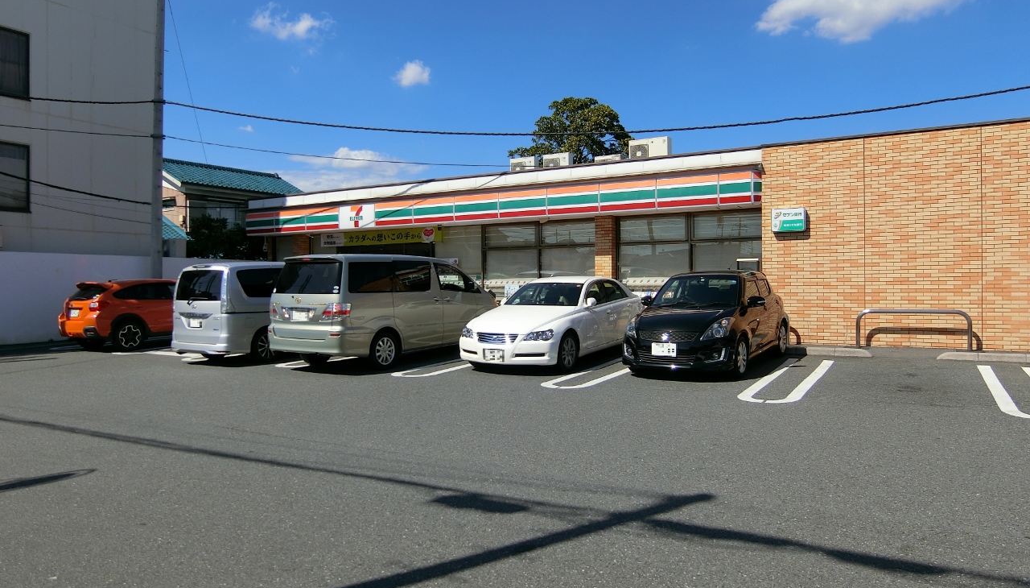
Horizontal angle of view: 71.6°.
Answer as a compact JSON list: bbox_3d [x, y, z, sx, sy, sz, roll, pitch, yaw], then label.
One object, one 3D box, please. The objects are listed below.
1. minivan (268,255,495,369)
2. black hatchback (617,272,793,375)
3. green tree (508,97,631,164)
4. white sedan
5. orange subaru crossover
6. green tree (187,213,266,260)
[{"bbox_3d":[-2.205,0.236,13.287,1.835,1.930,4.840,0,2,29],"label":"minivan"},{"bbox_3d":[3.109,0.379,11.384,1.725,1.510,3.850,0,3,34],"label":"black hatchback"},{"bbox_3d":[2.509,-4.379,32.500,5.800,9.500,5.800,-1,2,5],"label":"green tree"},{"bbox_3d":[0.818,0.424,12.729,1.805,1.440,4.730,0,2,29],"label":"white sedan"},{"bbox_3d":[-8.652,0.425,17.617,1.810,1.570,4.450,0,2,32],"label":"orange subaru crossover"},{"bbox_3d":[-11.015,-1.093,27.500,3.300,4.000,3.300,-2,2,-22],"label":"green tree"}]

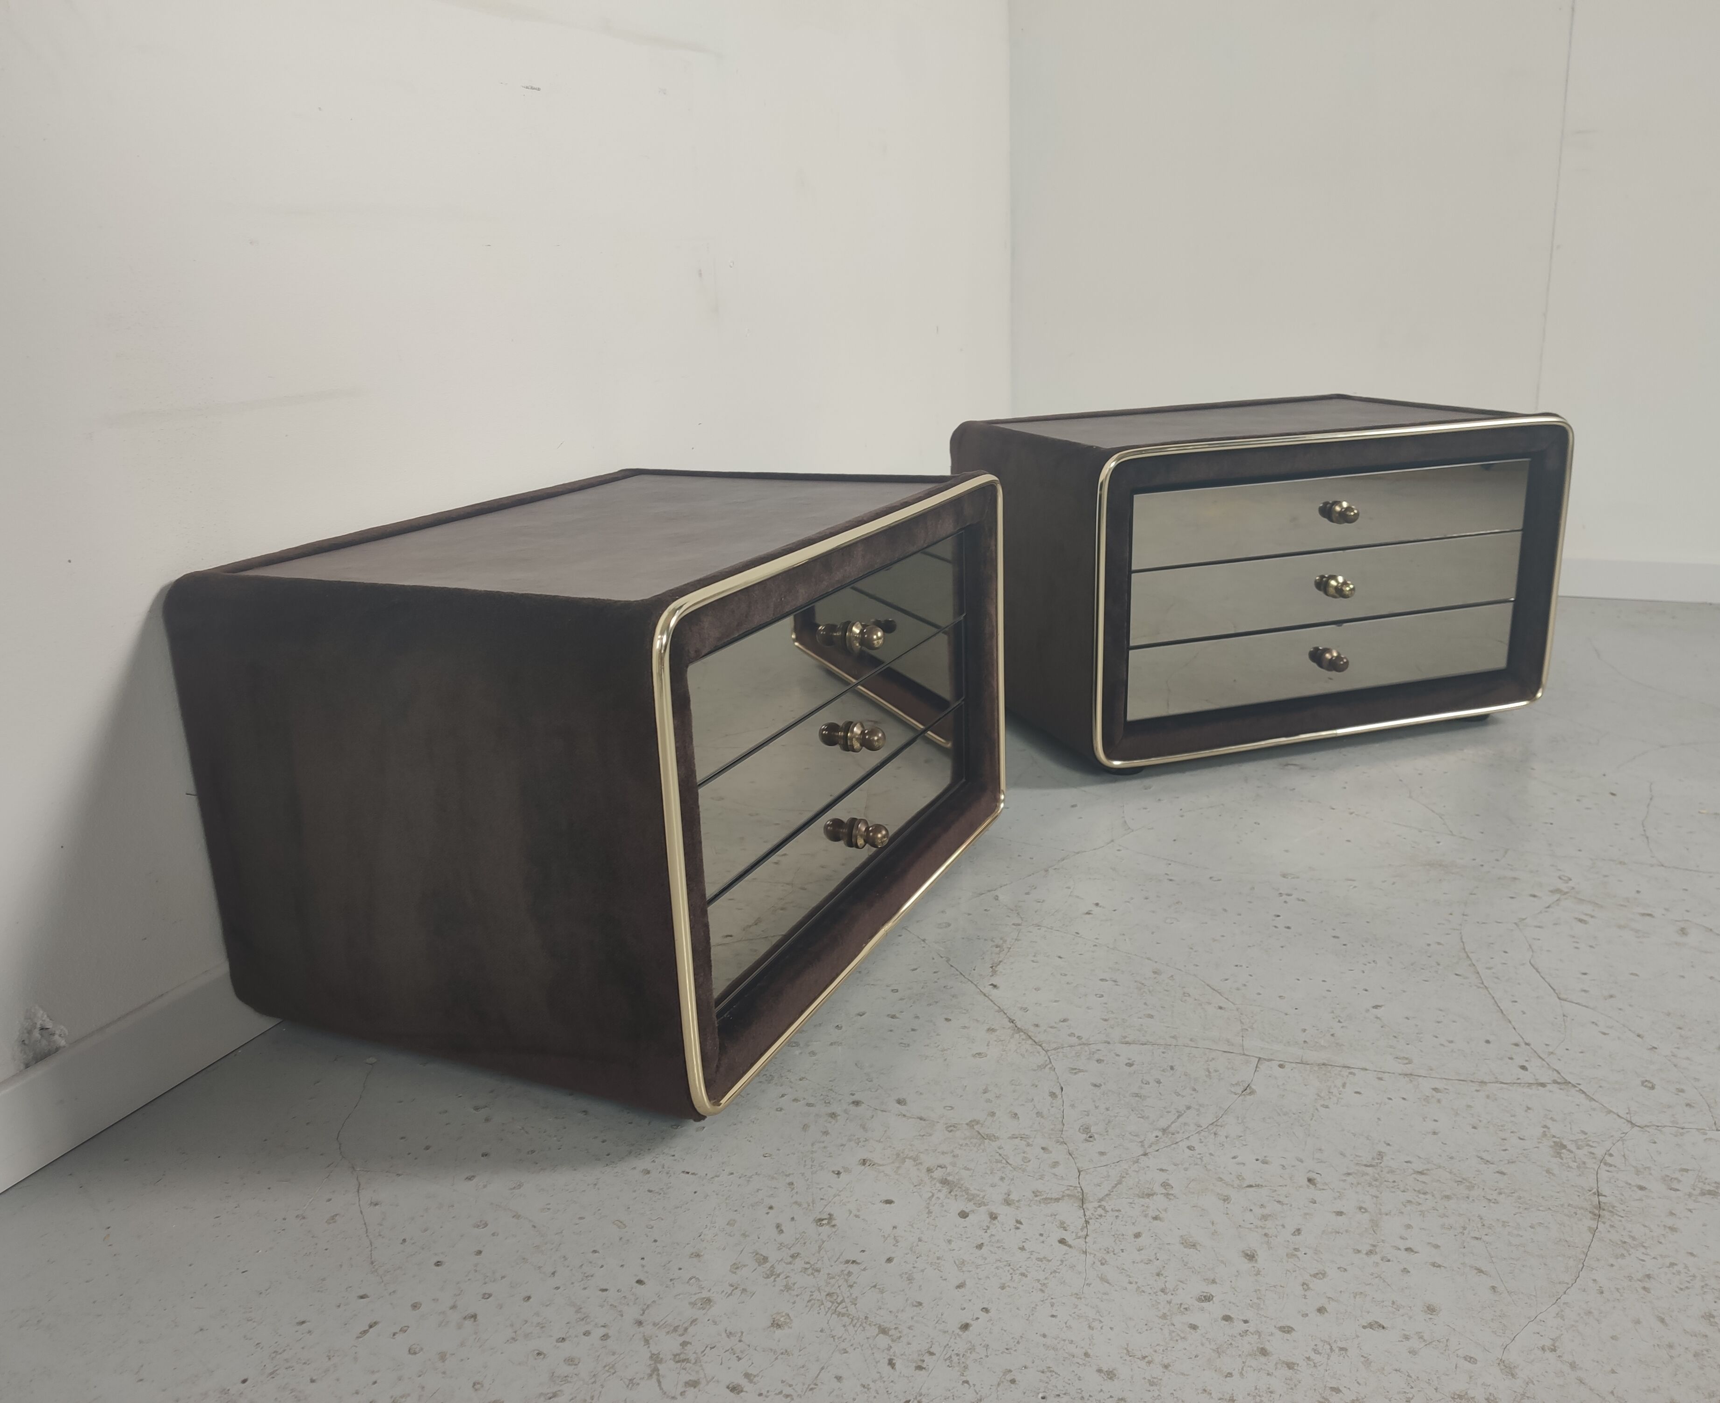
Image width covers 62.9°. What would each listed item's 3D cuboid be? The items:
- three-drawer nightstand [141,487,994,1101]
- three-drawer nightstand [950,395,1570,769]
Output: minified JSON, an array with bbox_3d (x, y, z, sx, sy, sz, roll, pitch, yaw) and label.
[{"bbox_3d":[-0.172,0.025,1.238,0.413,0.379,0.625,5,18,24],"label":"three-drawer nightstand"},{"bbox_3d":[0.488,-0.172,1.809,0.625,0.379,0.413,-8,17,-17],"label":"three-drawer nightstand"}]

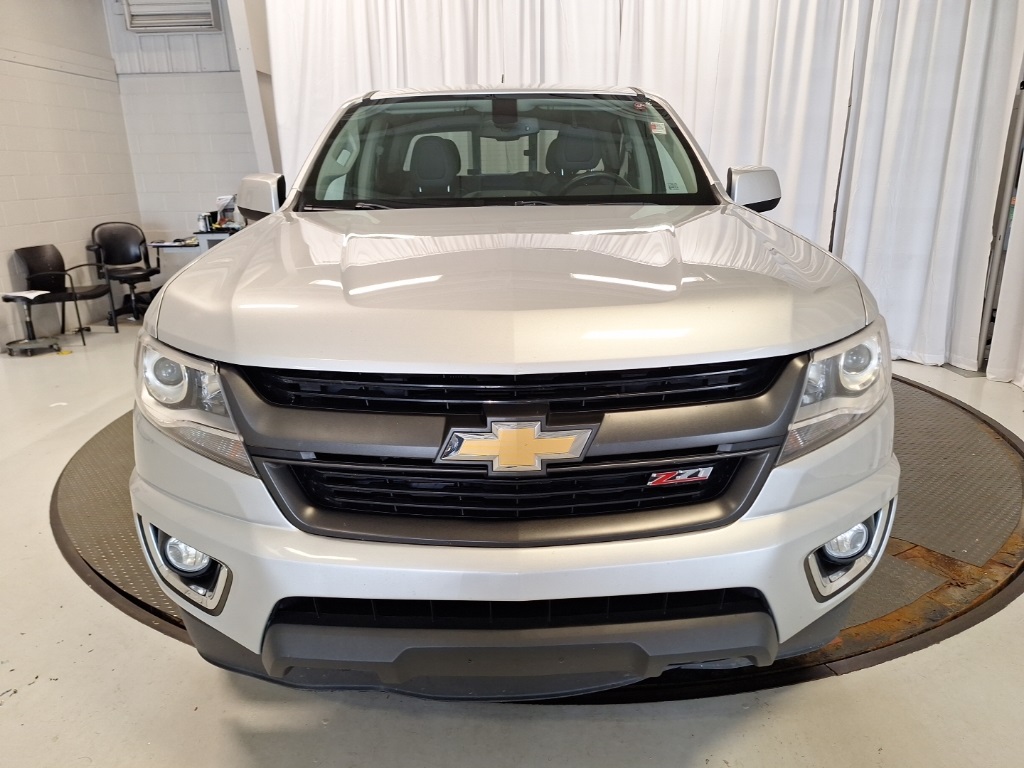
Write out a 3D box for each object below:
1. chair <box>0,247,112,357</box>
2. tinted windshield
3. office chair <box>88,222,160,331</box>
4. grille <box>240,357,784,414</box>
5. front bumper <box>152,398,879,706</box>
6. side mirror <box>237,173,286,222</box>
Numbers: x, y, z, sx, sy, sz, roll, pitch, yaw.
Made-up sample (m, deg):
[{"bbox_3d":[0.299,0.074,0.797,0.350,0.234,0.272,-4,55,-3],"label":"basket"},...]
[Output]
[{"bbox_3d":[-3.984,-0.797,6.065,0.600,0.830,0.590,-1,17,0],"label":"chair"},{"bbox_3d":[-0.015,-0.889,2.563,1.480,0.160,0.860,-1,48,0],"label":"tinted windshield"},{"bbox_3d":[-3.758,-1.071,6.694,0.660,0.990,0.640,-10,19,-29],"label":"office chair"},{"bbox_3d":[0.005,0.001,1.106,0.930,0.085,0.130,-1,17,0],"label":"grille"},{"bbox_3d":[0.006,0.354,1.393,1.860,0.590,0.560,-1,17,0],"label":"front bumper"},{"bbox_3d":[-0.972,-0.736,2.687,0.220,0.195,0.160,-1,17,0],"label":"side mirror"}]

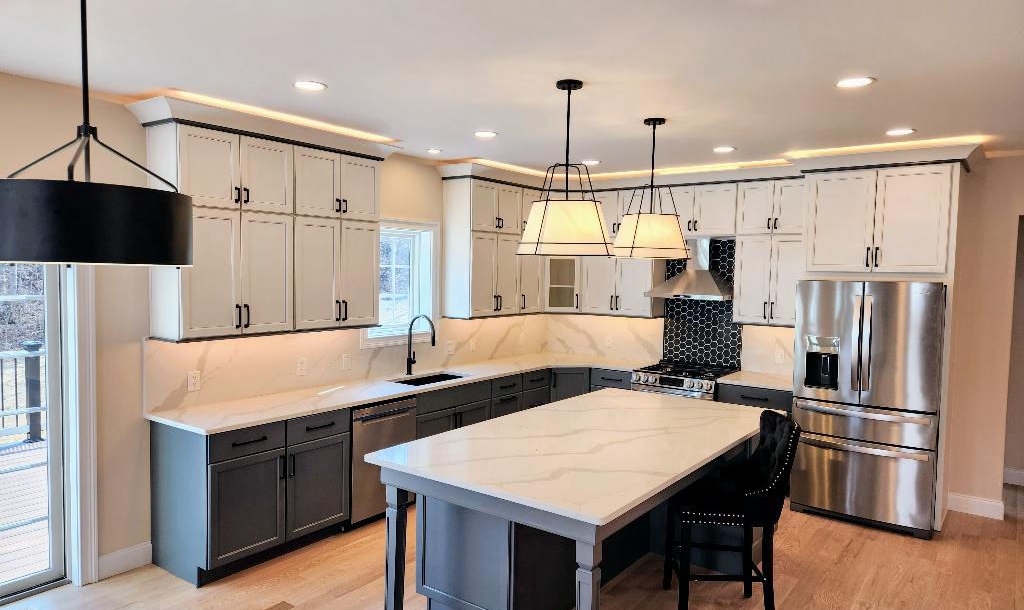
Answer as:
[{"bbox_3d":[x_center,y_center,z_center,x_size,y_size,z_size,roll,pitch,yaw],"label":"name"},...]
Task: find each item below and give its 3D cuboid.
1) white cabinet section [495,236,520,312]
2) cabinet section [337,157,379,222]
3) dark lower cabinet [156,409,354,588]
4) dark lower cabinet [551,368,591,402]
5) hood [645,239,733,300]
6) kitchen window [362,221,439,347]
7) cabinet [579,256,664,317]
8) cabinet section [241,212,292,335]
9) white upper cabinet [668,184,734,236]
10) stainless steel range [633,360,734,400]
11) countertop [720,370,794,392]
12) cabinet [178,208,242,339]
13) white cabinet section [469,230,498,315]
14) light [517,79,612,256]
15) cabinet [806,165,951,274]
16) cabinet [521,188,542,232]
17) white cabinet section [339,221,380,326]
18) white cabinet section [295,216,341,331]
[{"bbox_3d":[-0.154,-0.289,6.462,0.330,0.760,0.378,3,4,35],"label":"white cabinet section"},{"bbox_3d":[-1.221,-0.843,5.003,0.333,0.453,0.367,3,4,36],"label":"cabinet section"},{"bbox_3d":[-1.615,1.121,4.300,0.617,0.876,0.989,3,4,36],"label":"dark lower cabinet"},{"bbox_3d":[0.503,1.026,6.770,0.420,0.876,0.600,0,3,-9],"label":"dark lower cabinet"},{"bbox_3d":[1.670,-0.335,6.220,0.763,0.557,0.520,3,4,36],"label":"hood"},{"bbox_3d":[-0.959,-0.192,5.712,0.140,1.035,0.908,3,4,35],"label":"kitchen window"},{"bbox_3d":[1.093,-0.277,6.643,0.749,0.760,0.335,3,4,35],"label":"cabinet"},{"bbox_3d":[-1.655,-0.201,4.364,0.330,0.760,0.384,3,4,35],"label":"cabinet section"},{"bbox_3d":[1.755,-0.861,6.318,0.777,0.453,0.333,3,4,36],"label":"white upper cabinet"},{"bbox_3d":[1.560,1.036,6.133,0.760,0.930,0.690,3,4,35],"label":"stainless steel range"},{"bbox_3d":[2.190,0.655,5.862,0.617,0.032,0.649,3,4,36],"label":"countertop"},{"bbox_3d":[-1.888,-0.191,4.080,0.323,0.765,0.384,3,4,36],"label":"cabinet"},{"bbox_3d":[-0.372,-0.274,6.142,0.323,0.765,0.383,3,4,36],"label":"white cabinet section"},{"bbox_3d":[0.274,-0.674,3.358,0.490,0.861,0.490,1,3,0],"label":"light"},{"bbox_3d":[2.876,-0.636,5.310,0.966,0.766,0.622,3,4,36],"label":"cabinet"},{"bbox_3d":[0.085,-0.905,6.720,0.323,0.450,0.385,3,4,36],"label":"cabinet"},{"bbox_3d":[-1.231,-0.235,5.034,0.333,0.764,0.367,3,4,36],"label":"white cabinet section"},{"bbox_3d":[-1.452,-0.223,4.733,0.333,0.764,0.381,3,4,36],"label":"white cabinet section"}]

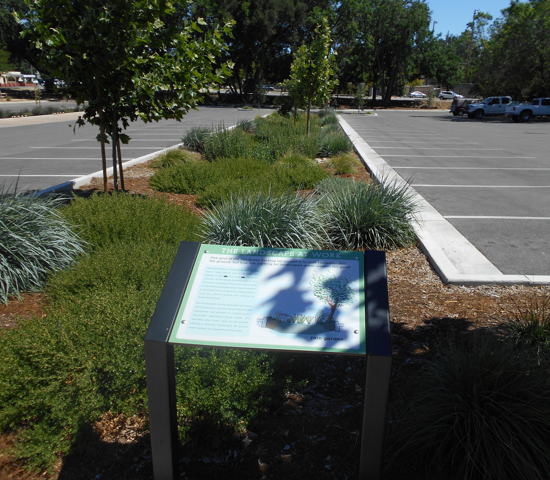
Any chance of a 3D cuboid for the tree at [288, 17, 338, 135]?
[{"bbox_3d":[1.530,-6.446,19.210,2.000,4.750,2.000,2,16,5],"label":"tree"}]

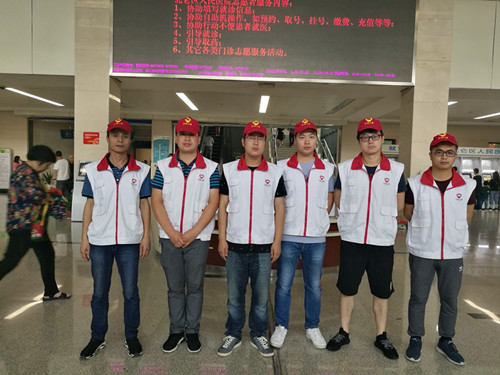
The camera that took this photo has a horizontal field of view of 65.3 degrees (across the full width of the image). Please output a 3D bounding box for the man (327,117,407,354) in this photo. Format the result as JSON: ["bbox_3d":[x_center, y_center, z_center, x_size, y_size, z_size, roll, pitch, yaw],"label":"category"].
[{"bbox_3d":[0.901,0.377,3.017,0.540,1.808,0.350,3,3,15],"label":"man"}]

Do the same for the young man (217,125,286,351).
[{"bbox_3d":[0.011,0.379,2.957,0.500,1.755,0.330,2,3,0],"label":"young man"}]

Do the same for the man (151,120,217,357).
[{"bbox_3d":[-0.493,0.355,2.983,0.500,1.768,0.350,1,3,-8],"label":"man"}]

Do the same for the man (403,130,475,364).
[{"bbox_3d":[1.412,0.449,2.948,0.490,1.704,0.360,3,3,14],"label":"man"}]

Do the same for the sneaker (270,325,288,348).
[{"bbox_3d":[0.245,1.193,3.192,0.108,0.115,0.285,3,3,17],"label":"sneaker"}]

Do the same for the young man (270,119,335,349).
[{"bbox_3d":[0.432,0.361,3.141,0.490,1.798,0.330,2,3,5],"label":"young man"}]

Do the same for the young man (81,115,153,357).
[{"bbox_3d":[-0.987,0.364,2.884,0.500,1.730,0.330,1,3,-15],"label":"young man"}]

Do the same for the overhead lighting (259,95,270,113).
[{"bbox_3d":[0.503,-2.916,13.764,0.290,0.080,3.697,2,3,1],"label":"overhead lighting"}]

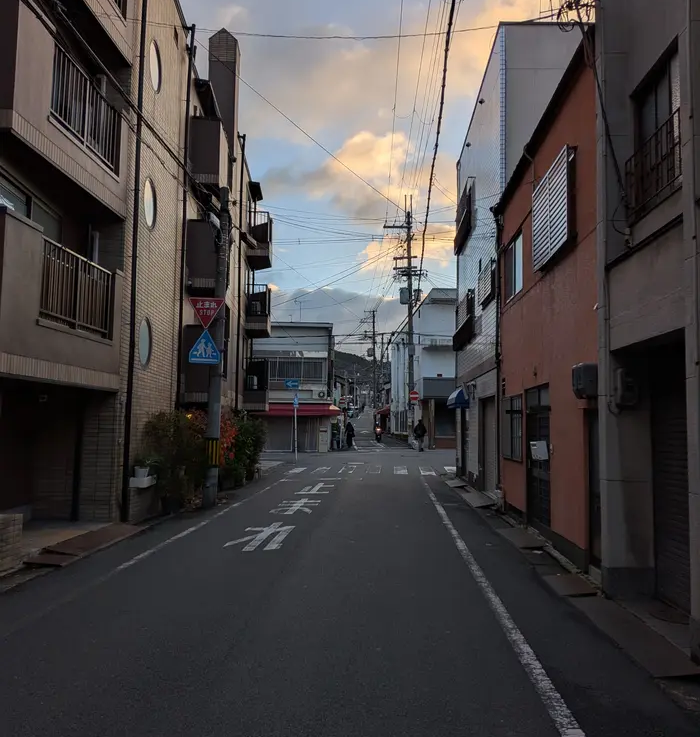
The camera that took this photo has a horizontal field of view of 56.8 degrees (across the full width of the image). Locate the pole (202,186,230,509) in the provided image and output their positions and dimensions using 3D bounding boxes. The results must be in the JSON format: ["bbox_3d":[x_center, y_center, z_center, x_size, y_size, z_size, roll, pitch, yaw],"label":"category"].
[{"bbox_3d":[-2.477,-0.466,12.152,0.420,6.070,0.420,1,-5,3],"label":"pole"}]

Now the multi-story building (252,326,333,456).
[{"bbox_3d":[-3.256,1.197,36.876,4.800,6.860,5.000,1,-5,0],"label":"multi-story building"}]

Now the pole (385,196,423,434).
[{"bbox_3d":[3.601,-3.045,41.191,2.300,16.220,1.100,1,-5,3],"label":"pole"}]

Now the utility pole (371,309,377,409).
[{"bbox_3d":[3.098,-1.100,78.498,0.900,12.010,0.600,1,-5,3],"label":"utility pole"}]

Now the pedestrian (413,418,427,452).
[{"bbox_3d":[3.826,3.633,35.073,0.620,1.750,0.420,1,-5,3],"label":"pedestrian"}]

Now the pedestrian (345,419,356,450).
[{"bbox_3d":[0.042,4.148,40.367,0.550,1.610,0.420,1,-5,3],"label":"pedestrian"}]

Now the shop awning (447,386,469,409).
[{"bbox_3d":[2.971,0.798,17.800,0.550,0.620,1.600,1,-5,3],"label":"shop awning"}]

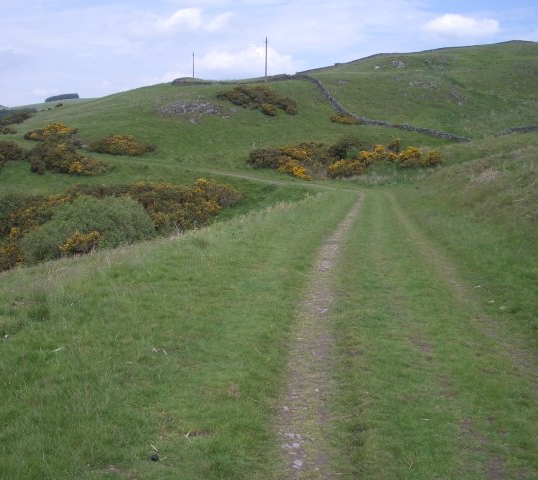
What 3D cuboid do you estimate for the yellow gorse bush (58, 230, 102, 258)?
[{"bbox_3d":[-7.282,0.174,25.000,1.650,1.150,1.300,0,7,0],"label":"yellow gorse bush"}]

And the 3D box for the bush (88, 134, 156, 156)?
[{"bbox_3d":[-15.956,-10.223,70.000,7.200,2.300,4.000,0,7,0],"label":"bush"}]

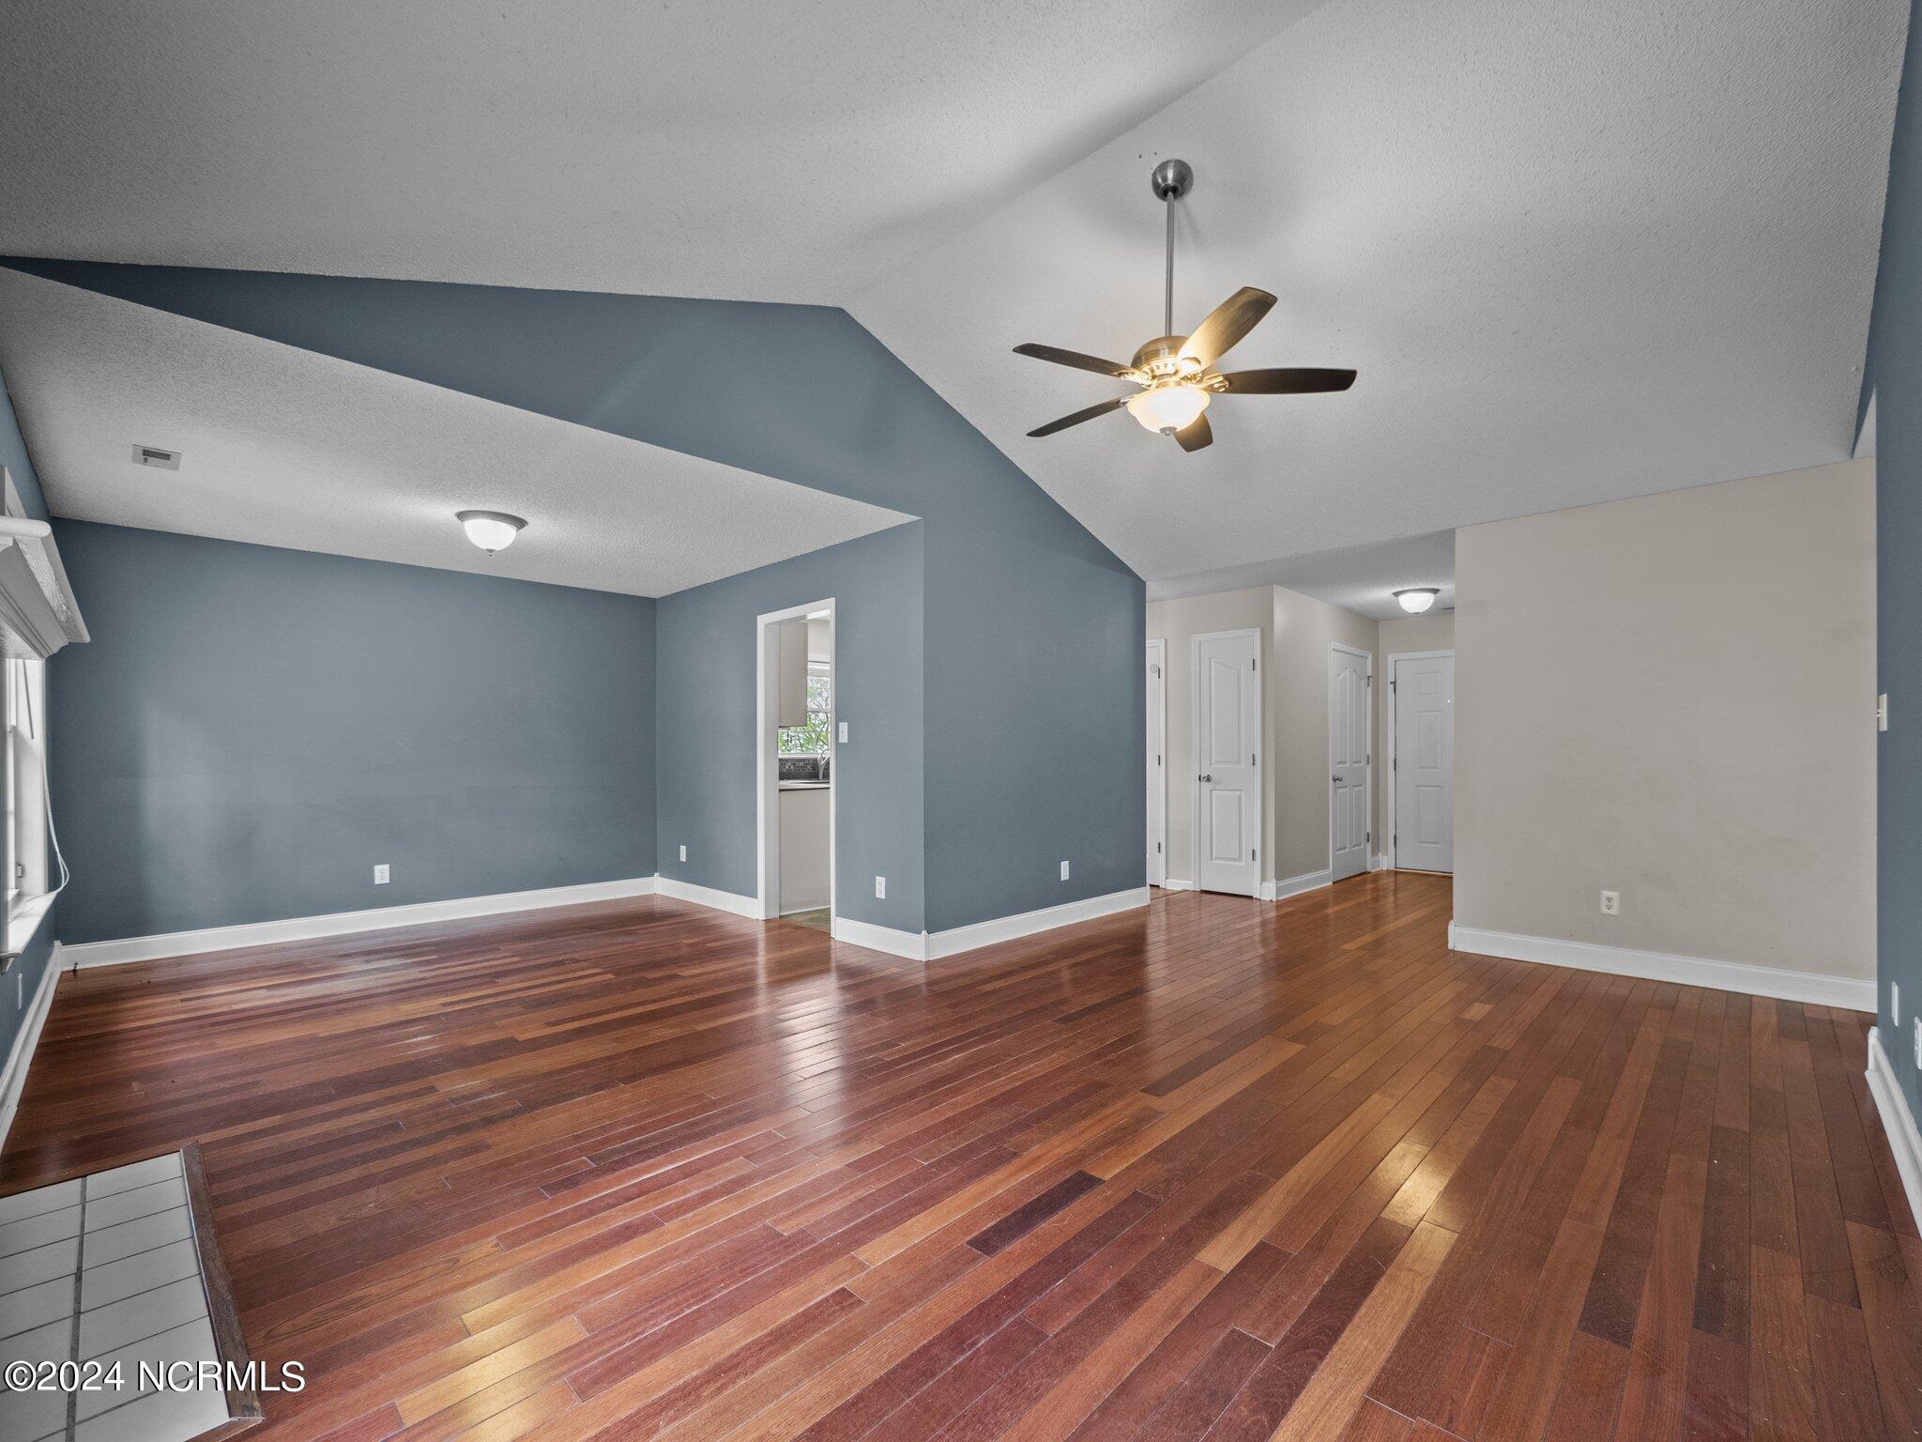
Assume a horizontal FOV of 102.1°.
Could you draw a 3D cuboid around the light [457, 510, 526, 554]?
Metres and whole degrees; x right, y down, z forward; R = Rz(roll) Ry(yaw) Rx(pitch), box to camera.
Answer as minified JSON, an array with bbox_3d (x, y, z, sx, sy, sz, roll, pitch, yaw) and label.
[{"bbox_3d":[-2.565,-1.010,4.250,0.330,0.175,0.330,2,-2,-44],"label":"light"}]

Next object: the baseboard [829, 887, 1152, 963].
[{"bbox_3d":[0.351,1.299,5.376,2.251,0.140,0.795,2,-3,-43],"label":"baseboard"}]

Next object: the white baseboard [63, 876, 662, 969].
[{"bbox_3d":[-3.674,1.318,5.293,3.226,0.137,0.025,2,-3,-44],"label":"white baseboard"}]

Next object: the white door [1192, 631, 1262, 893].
[{"bbox_3d":[2.139,0.344,6.272,0.576,2.115,0.060,-2,-3,41],"label":"white door"}]

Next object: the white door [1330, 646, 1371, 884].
[{"bbox_3d":[3.560,0.379,7.084,1.005,2.100,0.060,2,-3,-43],"label":"white door"}]

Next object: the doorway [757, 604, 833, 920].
[{"bbox_3d":[-1.059,0.314,5.178,0.881,2.110,0.140,-3,-3,44],"label":"doorway"}]

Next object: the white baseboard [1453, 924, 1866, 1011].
[{"bbox_3d":[3.415,1.227,3.938,1.601,0.137,0.025,-3,-3,44],"label":"white baseboard"}]

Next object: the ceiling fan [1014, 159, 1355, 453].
[{"bbox_3d":[0.784,-1.593,2.930,1.290,1.040,1.290,2,-2,-44],"label":"ceiling fan"}]

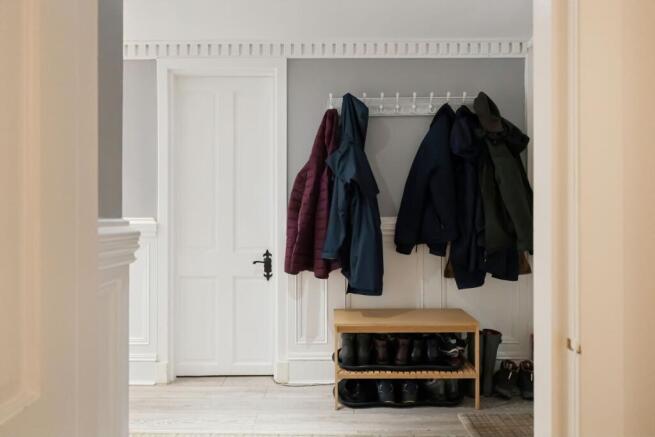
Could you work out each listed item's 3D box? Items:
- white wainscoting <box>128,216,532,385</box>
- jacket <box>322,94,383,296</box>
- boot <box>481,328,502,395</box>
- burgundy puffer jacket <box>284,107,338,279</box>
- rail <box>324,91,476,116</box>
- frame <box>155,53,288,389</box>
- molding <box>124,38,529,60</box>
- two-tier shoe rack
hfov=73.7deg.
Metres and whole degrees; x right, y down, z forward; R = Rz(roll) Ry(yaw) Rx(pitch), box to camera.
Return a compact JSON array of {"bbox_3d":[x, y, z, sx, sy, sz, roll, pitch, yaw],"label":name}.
[{"bbox_3d":[0.013,0.534,2.846,2.626,1.087,0.066,0,0,0],"label":"white wainscoting"},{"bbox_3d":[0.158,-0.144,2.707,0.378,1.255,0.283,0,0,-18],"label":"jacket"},{"bbox_3d":[1.010,0.883,2.752,0.126,0.389,0.263,0,0,0],"label":"boot"},{"bbox_3d":[-0.086,-0.153,2.727,0.359,1.062,0.263,0,0,0],"label":"burgundy puffer jacket"},{"bbox_3d":[0.492,-0.739,2.823,0.991,0.161,0.091,0,0,0],"label":"rail"},{"bbox_3d":[-0.681,0.019,2.894,0.853,2.118,0.131,0,0,0],"label":"frame"},{"bbox_3d":[-0.006,-1.091,2.830,2.620,0.129,0.086,0,0,0],"label":"molding"},{"bbox_3d":[0.451,0.834,2.639,0.817,0.488,0.348,0,0,0],"label":"two-tier shoe rack"}]

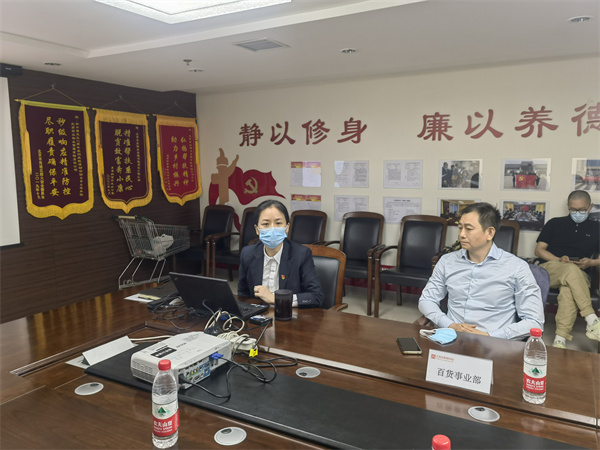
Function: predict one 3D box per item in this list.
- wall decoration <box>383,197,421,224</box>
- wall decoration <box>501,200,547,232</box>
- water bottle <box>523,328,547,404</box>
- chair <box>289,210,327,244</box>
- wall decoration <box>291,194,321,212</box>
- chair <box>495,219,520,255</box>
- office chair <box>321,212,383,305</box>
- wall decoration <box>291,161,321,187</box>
[{"bbox_3d":[1.127,-0.153,5.144,0.420,0.298,0.010,4,9,28],"label":"wall decoration"},{"bbox_3d":[2.179,-0.082,4.557,0.430,0.308,0.020,4,8,28],"label":"wall decoration"},{"bbox_3d":[0.742,0.443,1.474,0.064,0.232,0.064,4,8,28],"label":"water bottle"},{"bbox_3d":[-0.050,0.320,5.158,0.600,0.920,0.660,4,9,28],"label":"chair"},{"bbox_3d":[0.072,-0.213,5.697,0.415,0.308,0.020,4,8,28],"label":"wall decoration"},{"bbox_3d":[1.682,0.437,4.238,0.600,0.920,0.660,4,9,28],"label":"chair"},{"bbox_3d":[0.545,0.360,4.842,0.600,0.920,0.660,4,9,28],"label":"office chair"},{"bbox_3d":[0.065,-0.628,5.768,0.436,0.314,0.020,4,9,29],"label":"wall decoration"}]

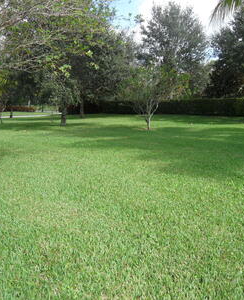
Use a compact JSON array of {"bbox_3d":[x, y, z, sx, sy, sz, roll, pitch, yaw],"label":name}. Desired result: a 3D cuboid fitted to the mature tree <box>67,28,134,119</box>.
[{"bbox_3d":[-2.273,-7.202,31.290,7.000,8.360,6.600,0,8,0],"label":"mature tree"}]

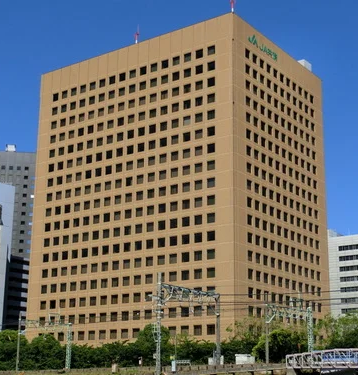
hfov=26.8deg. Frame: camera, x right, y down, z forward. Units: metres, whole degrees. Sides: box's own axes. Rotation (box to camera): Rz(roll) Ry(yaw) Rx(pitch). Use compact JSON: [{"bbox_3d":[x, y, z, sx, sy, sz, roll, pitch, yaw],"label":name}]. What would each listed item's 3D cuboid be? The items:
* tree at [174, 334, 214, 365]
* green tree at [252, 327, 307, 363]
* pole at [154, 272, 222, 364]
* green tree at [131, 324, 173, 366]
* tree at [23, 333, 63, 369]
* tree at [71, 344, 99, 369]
[{"bbox_3d":[2.295,22.604,104.000,5.391,4.174,4.583,0,-16,1],"label":"tree"},{"bbox_3d":[13.346,21.014,100.000,7.076,4.588,6.014,-1,-16,7],"label":"green tree"},{"bbox_3d":[1.163,13.477,74.854,1.000,8.777,11.297,-10,-19,35],"label":"pole"},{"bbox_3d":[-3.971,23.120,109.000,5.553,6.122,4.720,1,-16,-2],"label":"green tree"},{"bbox_3d":[-21.237,25.835,117.000,6.001,5.456,5.101,3,-16,-10],"label":"tree"},{"bbox_3d":[-14.058,25.524,113.000,3.969,3.580,3.374,3,-16,-7],"label":"tree"}]

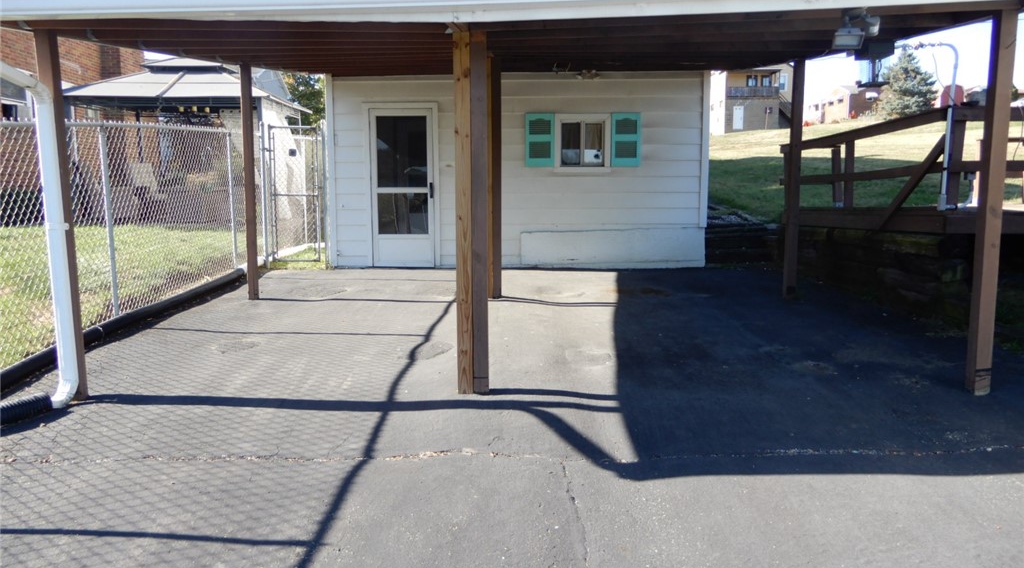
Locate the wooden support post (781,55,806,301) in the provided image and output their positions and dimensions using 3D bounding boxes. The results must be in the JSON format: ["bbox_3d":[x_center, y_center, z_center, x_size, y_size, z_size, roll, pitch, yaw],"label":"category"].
[{"bbox_3d":[2.776,-1.010,7.003,0.090,2.302,0.090,0,7,1],"label":"wooden support post"}]

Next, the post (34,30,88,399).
[{"bbox_3d":[-2.671,-0.388,4.203,0.090,2.140,0.090,0,7,1],"label":"post"}]

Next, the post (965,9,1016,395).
[{"bbox_3d":[2.729,-0.426,4.055,0.090,2.165,0.090,0,7,1],"label":"post"}]

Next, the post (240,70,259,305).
[{"bbox_3d":[-2.626,-0.995,7.106,0.090,2.337,0.090,0,7,1],"label":"post"}]

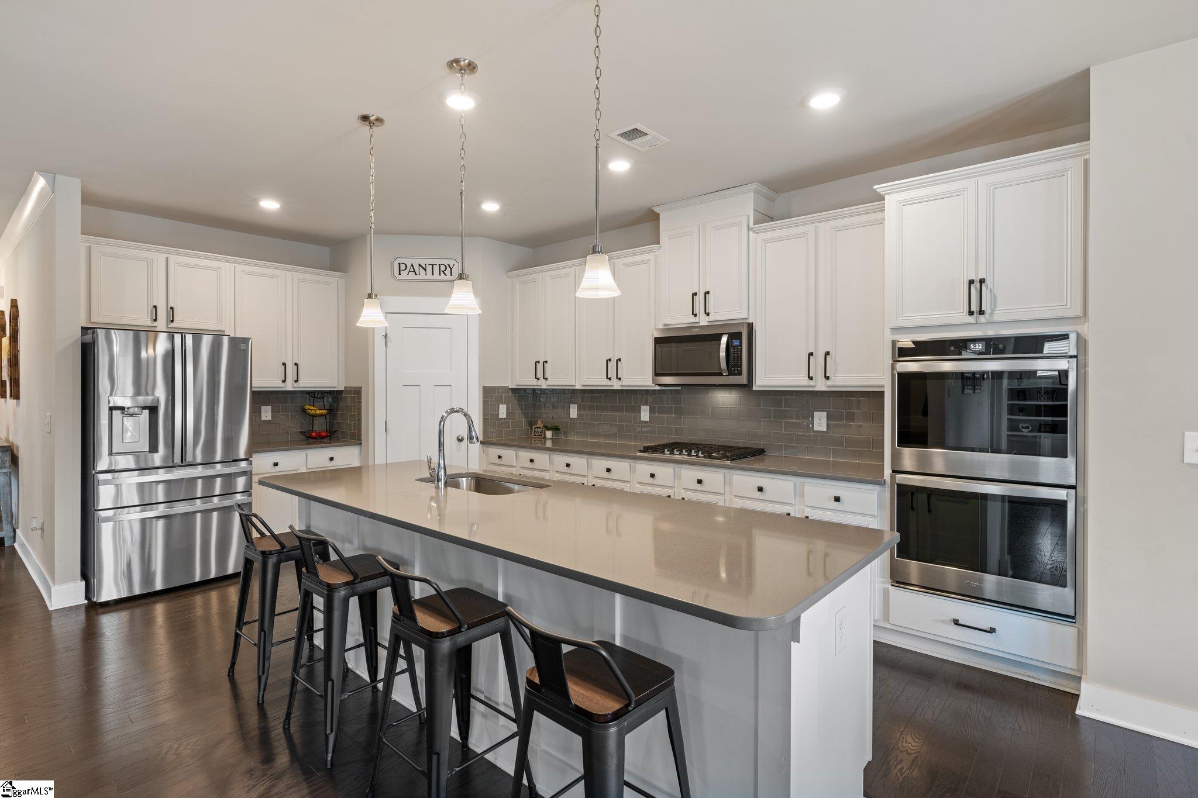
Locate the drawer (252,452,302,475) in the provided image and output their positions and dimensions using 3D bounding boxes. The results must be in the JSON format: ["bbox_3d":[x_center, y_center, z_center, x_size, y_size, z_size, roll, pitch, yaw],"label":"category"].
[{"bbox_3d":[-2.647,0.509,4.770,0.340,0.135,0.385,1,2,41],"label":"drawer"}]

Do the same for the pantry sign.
[{"bbox_3d":[-1.518,-1.136,5.250,0.600,0.215,0.025,0,1,-4],"label":"pantry sign"}]

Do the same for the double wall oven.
[{"bbox_3d":[1.993,0.339,3.092,0.760,1.299,0.580,1,2,41],"label":"double wall oven"}]

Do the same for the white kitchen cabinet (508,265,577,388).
[{"bbox_3d":[-0.431,-0.628,5.474,0.899,1.080,0.354,1,2,42],"label":"white kitchen cabinet"}]

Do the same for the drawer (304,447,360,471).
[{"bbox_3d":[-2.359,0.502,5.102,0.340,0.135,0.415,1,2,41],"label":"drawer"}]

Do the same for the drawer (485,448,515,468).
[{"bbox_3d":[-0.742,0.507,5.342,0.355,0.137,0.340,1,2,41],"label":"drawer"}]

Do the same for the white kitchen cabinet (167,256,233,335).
[{"bbox_3d":[-3.112,-0.776,4.595,0.330,0.539,0.420,1,2,41],"label":"white kitchen cabinet"}]

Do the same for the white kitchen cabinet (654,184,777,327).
[{"bbox_3d":[0.835,-0.977,4.333,0.844,0.910,0.364,1,2,42],"label":"white kitchen cabinet"}]

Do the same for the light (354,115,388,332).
[{"bbox_3d":[-1.149,-0.887,3.040,0.160,1.048,0.160,1,2,42],"label":"light"}]

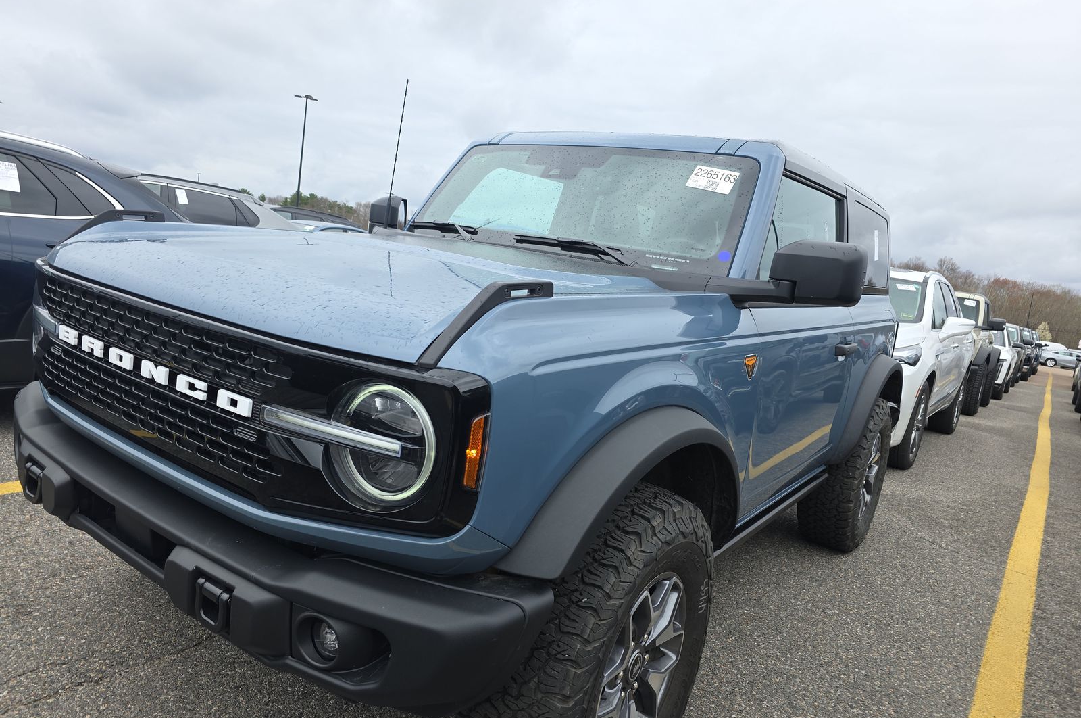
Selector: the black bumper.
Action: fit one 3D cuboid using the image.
[{"bbox_3d":[-0.832,0.325,1.633,1.870,0.300,0.350,14,10,34],"label":"black bumper"}]

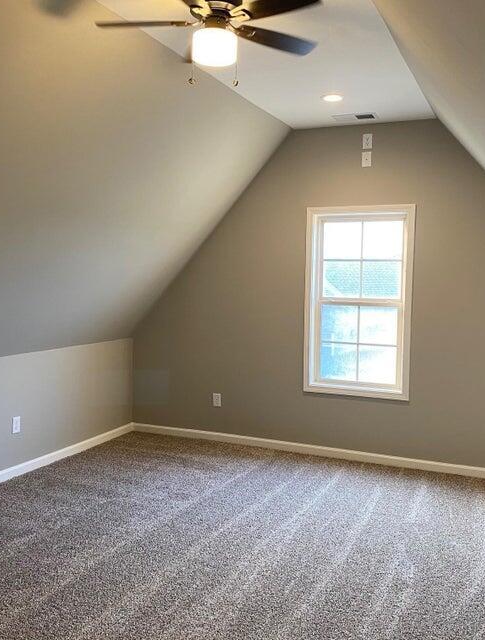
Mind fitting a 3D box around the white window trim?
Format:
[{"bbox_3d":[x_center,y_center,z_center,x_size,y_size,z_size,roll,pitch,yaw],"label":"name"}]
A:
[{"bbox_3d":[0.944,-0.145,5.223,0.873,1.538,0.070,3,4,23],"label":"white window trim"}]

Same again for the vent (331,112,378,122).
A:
[{"bbox_3d":[0.855,-1.541,4.894,0.345,0.020,0.205,3,4,23],"label":"vent"}]

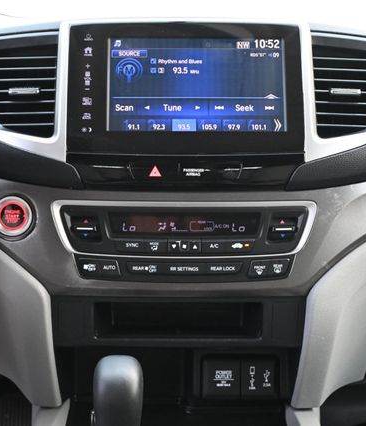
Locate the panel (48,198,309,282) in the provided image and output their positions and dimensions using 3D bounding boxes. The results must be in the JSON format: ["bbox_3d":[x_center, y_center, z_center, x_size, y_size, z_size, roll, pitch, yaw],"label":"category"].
[{"bbox_3d":[0.001,0.028,0.970,0.246,0.078,0.030,0,-15,0],"label":"panel"}]

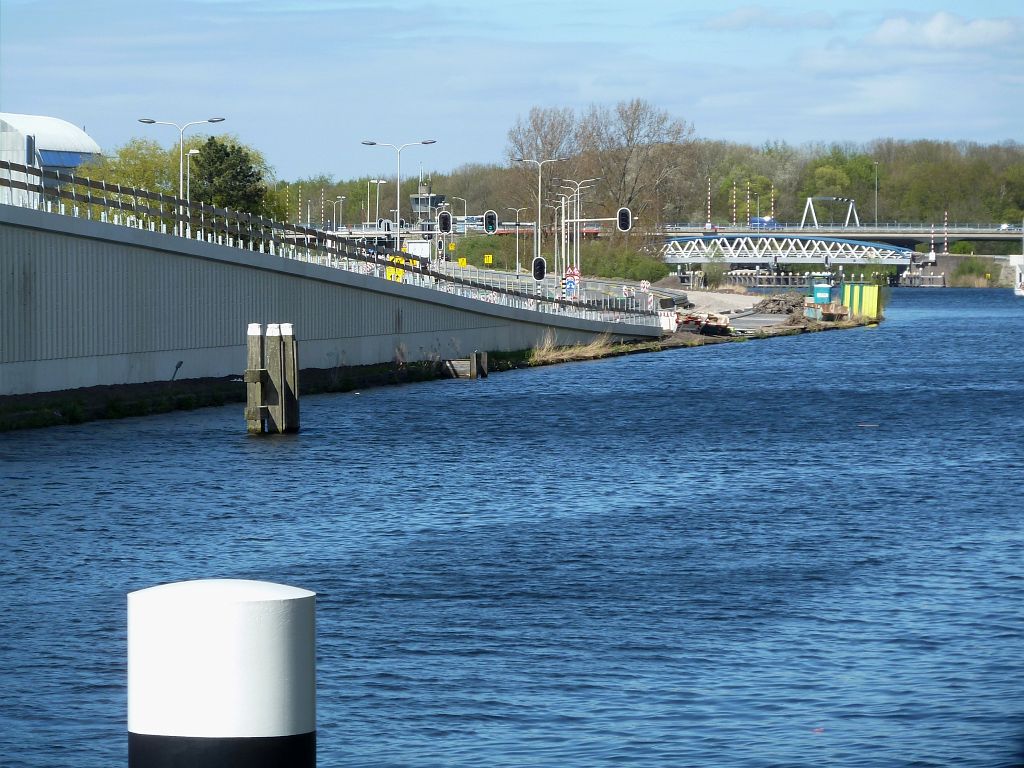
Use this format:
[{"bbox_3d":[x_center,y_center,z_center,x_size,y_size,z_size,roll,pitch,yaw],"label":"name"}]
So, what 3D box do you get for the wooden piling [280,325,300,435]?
[{"bbox_3d":[-5.369,-0.133,113.300,0.360,2.650,0.360,1,2,11],"label":"wooden piling"}]

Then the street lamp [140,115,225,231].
[{"bbox_3d":[-15.871,-7.779,224.640,4.300,10.000,0.350,1,2,12],"label":"street lamp"}]

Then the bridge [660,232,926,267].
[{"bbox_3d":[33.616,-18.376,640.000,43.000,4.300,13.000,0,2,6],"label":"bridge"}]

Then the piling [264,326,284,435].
[{"bbox_3d":[-5.730,-0.116,112.900,0.370,2.650,0.370,1,2,11],"label":"piling"}]

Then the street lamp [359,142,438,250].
[{"bbox_3d":[-6.421,-8.893,265.140,4.300,10.000,0.350,1,2,12],"label":"street lamp"}]

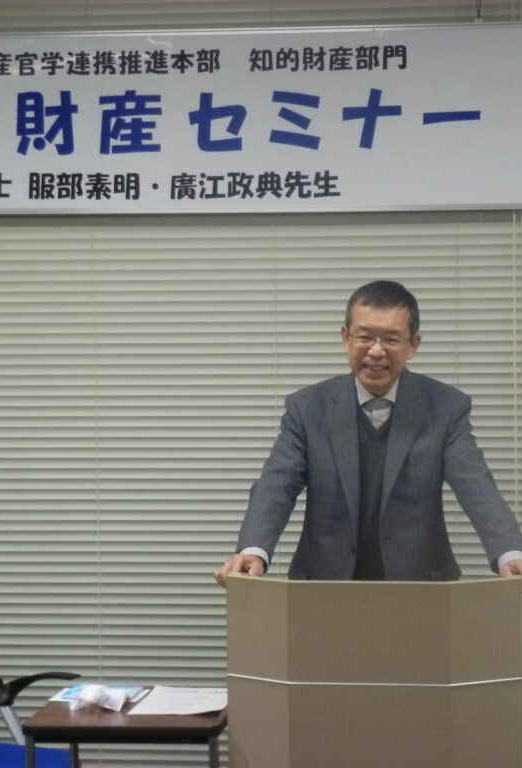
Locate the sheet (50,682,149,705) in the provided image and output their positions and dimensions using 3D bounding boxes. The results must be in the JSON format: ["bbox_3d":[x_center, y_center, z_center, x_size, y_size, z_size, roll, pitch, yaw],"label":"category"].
[{"bbox_3d":[-0.361,0.692,5.050,0.195,0.015,0.180,0,2,7],"label":"sheet"}]

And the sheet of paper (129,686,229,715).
[{"bbox_3d":[-0.160,0.695,4.951,0.210,0.015,0.310,0,2,8],"label":"sheet of paper"}]

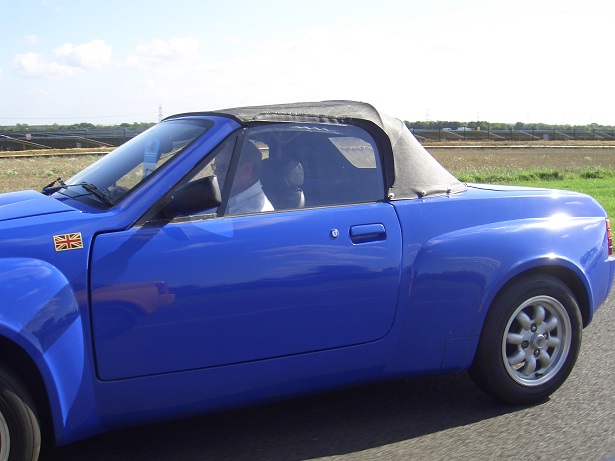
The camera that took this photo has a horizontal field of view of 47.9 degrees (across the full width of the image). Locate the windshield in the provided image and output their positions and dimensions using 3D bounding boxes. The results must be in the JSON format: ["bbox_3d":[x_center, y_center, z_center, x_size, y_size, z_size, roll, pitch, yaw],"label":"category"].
[{"bbox_3d":[-0.722,-0.288,2.698,0.500,0.100,1.130,-42,22,-15],"label":"windshield"}]

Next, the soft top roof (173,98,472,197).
[{"bbox_3d":[-0.015,-0.366,3.023,1.220,0.390,1.180,-4,9,-25],"label":"soft top roof"}]

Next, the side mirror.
[{"bbox_3d":[-0.356,-0.111,2.160,0.120,0.110,0.180,-4,9,-25],"label":"side mirror"}]

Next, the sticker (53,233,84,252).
[{"bbox_3d":[-0.704,0.035,2.042,0.079,0.047,0.006,-9,2,-25],"label":"sticker"}]

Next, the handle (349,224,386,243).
[{"bbox_3d":[0.215,0.011,2.479,0.147,0.063,0.035,-4,9,-25],"label":"handle"}]

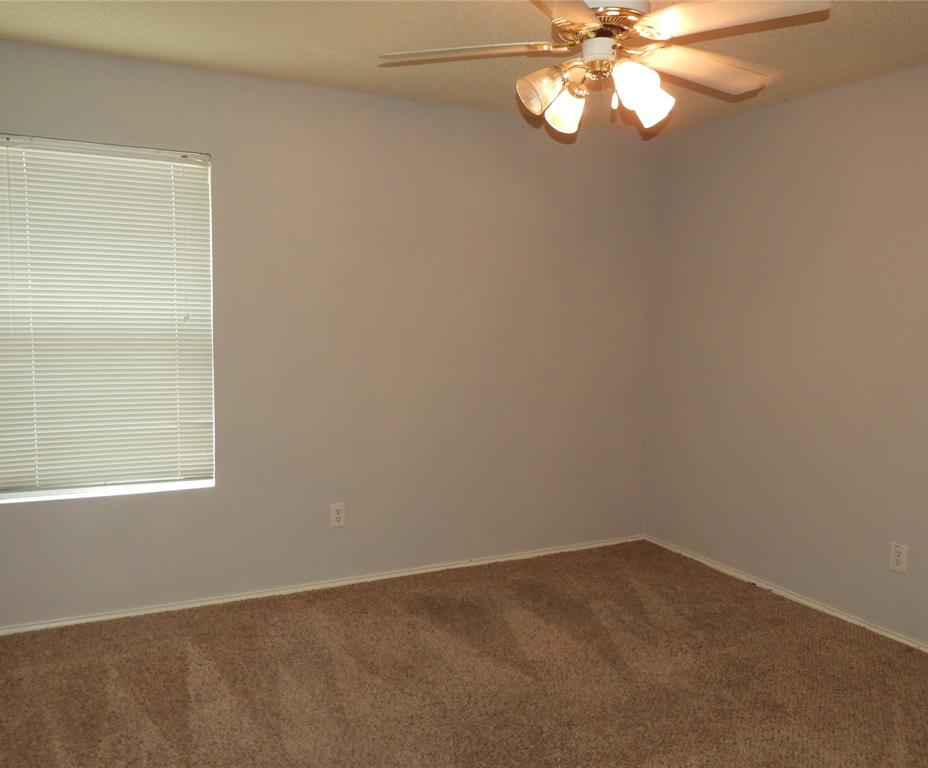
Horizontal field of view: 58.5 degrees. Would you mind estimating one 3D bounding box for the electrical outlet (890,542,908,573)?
[{"bbox_3d":[1.869,0.750,3.562,0.010,0.118,0.073,-2,6,-28],"label":"electrical outlet"}]

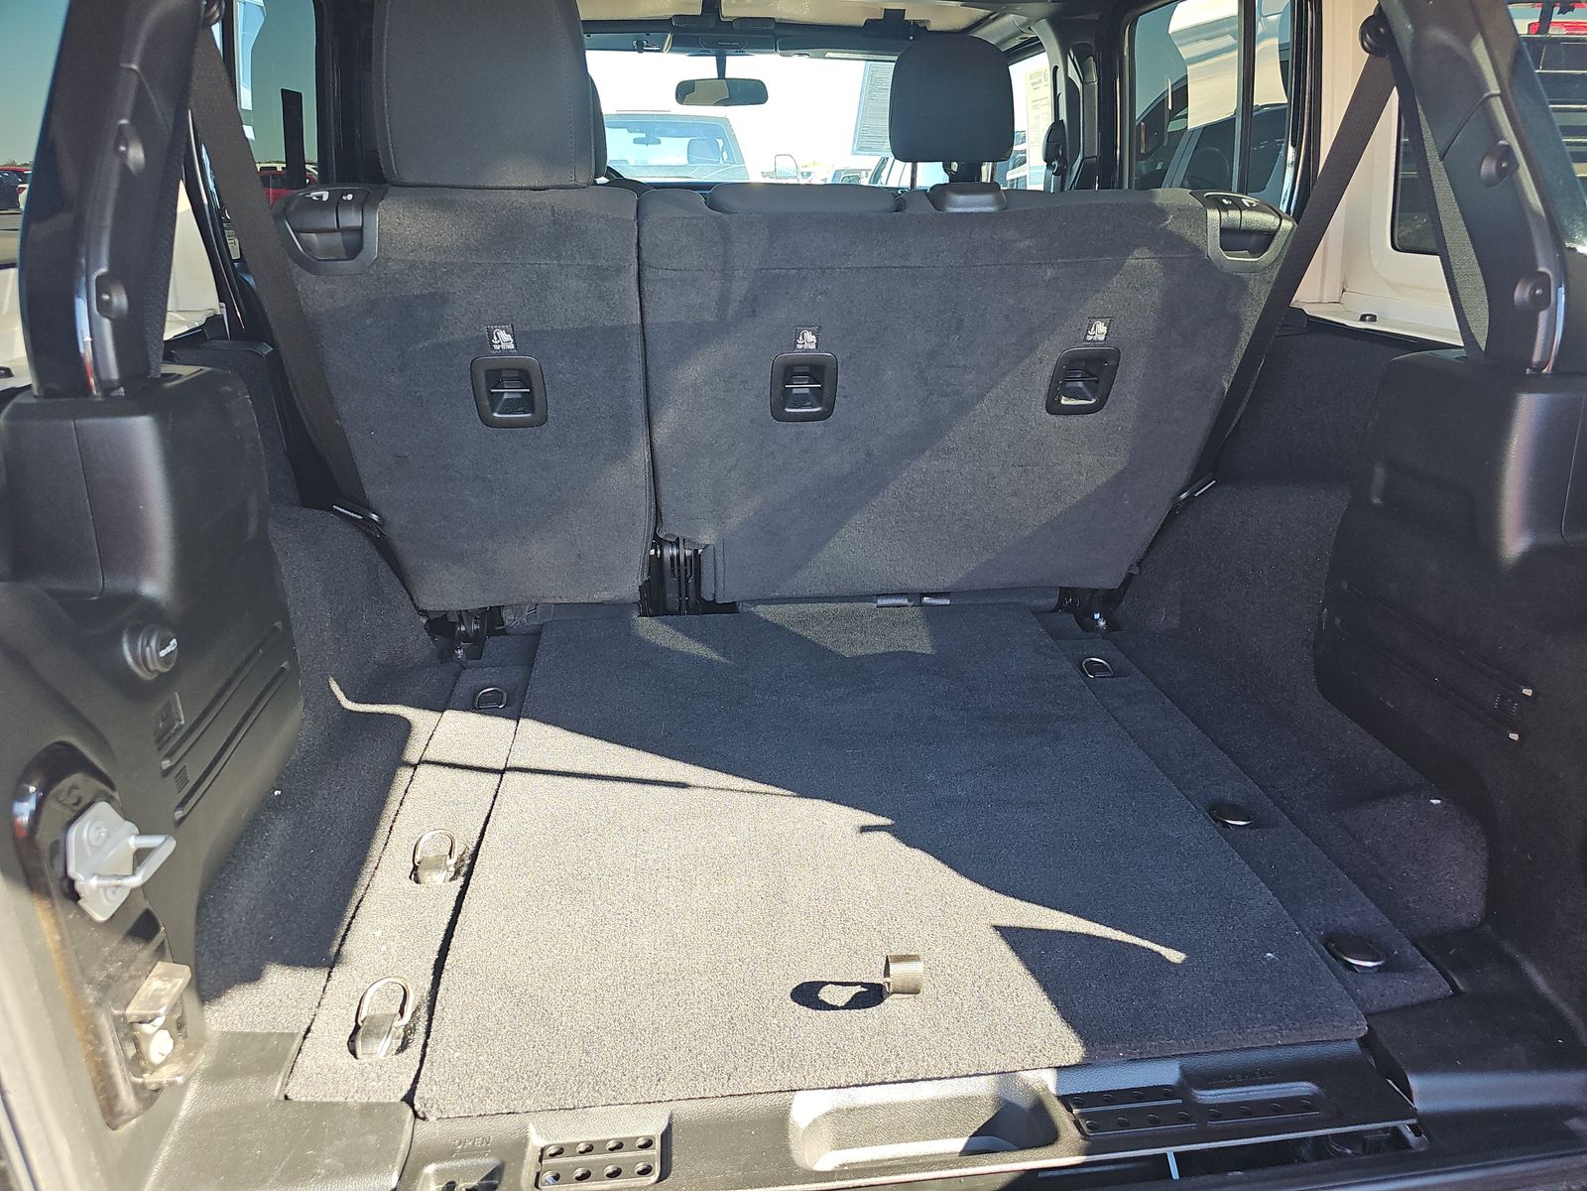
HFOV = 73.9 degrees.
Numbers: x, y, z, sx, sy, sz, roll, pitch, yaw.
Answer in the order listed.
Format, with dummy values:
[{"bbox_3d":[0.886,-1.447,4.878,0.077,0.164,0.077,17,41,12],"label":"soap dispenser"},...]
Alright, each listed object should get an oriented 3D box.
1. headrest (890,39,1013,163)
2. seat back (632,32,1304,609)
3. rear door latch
[{"bbox_3d":[0.301,-0.942,2.010,0.250,0.215,0.120,-2,32,-6],"label":"headrest"},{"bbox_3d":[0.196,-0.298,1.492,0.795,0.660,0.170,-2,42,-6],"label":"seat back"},{"bbox_3d":[-0.465,0.182,0.747,0.045,0.082,0.087,-2,22,-6],"label":"rear door latch"}]

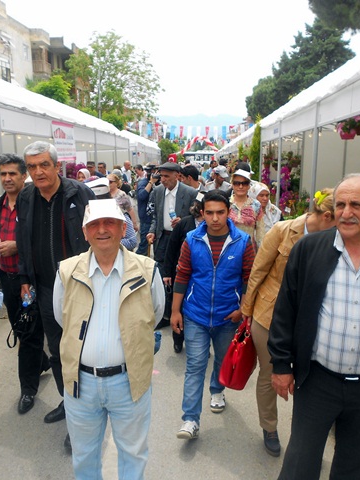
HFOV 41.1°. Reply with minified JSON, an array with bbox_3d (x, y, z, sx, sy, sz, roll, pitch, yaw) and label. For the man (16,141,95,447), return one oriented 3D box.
[{"bbox_3d":[-0.628,0.374,2.699,0.540,1.817,0.420,0,10,3],"label":"man"}]

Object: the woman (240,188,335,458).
[{"bbox_3d":[0.653,0.485,2.741,0.560,1.552,0.420,-3,10,-14],"label":"woman"}]

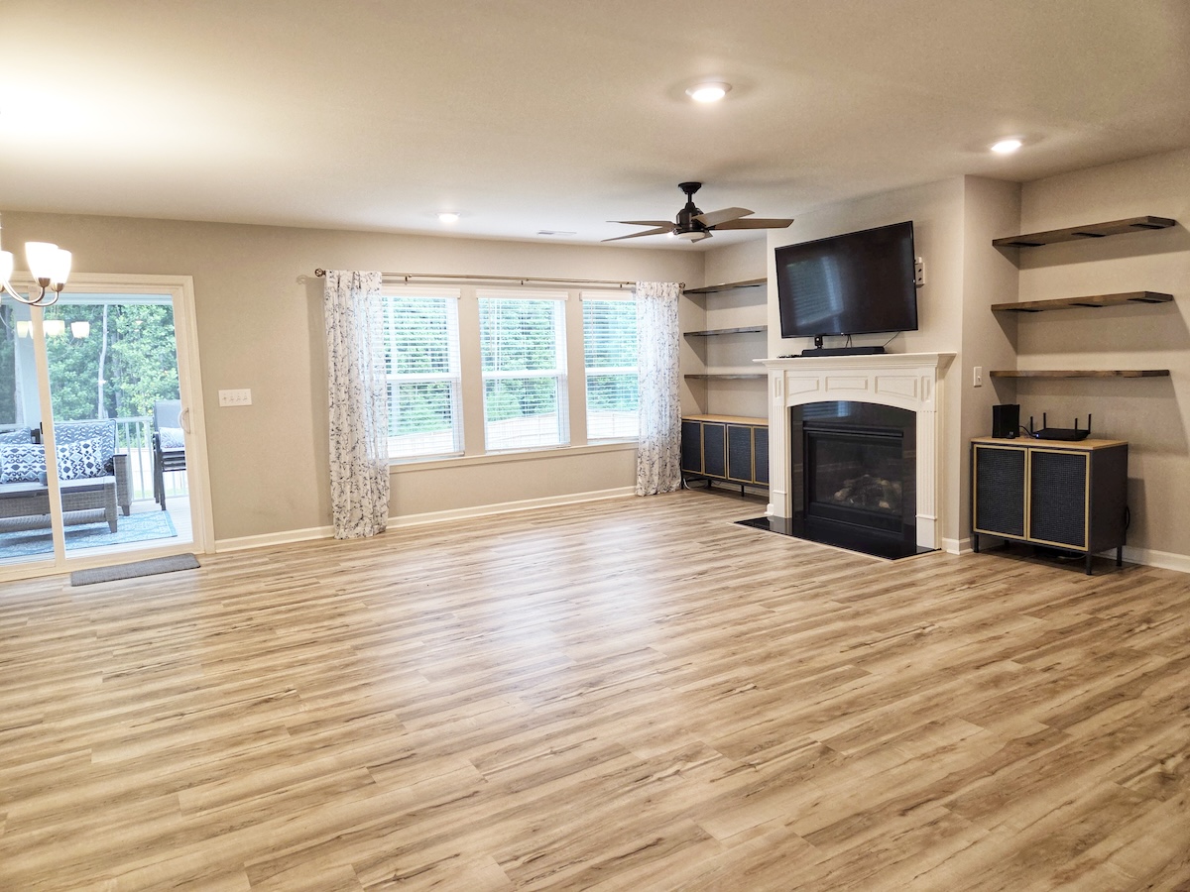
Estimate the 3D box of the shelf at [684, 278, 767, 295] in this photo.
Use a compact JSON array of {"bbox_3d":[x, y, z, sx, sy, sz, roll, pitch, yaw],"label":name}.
[{"bbox_3d":[1.447,-1.518,7.470,0.280,0.040,1.610,-5,7,-31],"label":"shelf"}]

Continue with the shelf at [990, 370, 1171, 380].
[{"bbox_3d":[3.003,-0.454,4.952,0.305,0.039,0.910,-5,7,-31],"label":"shelf"}]

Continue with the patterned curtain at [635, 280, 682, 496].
[{"bbox_3d":[0.621,-0.563,7.861,0.590,2.100,0.130,-5,7,-31],"label":"patterned curtain"}]

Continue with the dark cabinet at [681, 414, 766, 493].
[{"bbox_3d":[1.411,0.128,7.621,0.375,0.733,1.490,-5,7,-31],"label":"dark cabinet"}]

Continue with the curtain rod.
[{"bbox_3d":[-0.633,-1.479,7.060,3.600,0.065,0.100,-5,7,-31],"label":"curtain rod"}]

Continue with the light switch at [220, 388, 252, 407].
[{"bbox_3d":[-2.714,-0.362,5.971,0.212,0.117,0.008,-5,7,-31],"label":"light switch"}]

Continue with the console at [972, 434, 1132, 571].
[{"bbox_3d":[2.839,0.338,4.990,0.392,0.757,0.757,-5,7,-31],"label":"console"}]

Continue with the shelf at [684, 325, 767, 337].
[{"bbox_3d":[1.435,-1.094,7.514,0.285,0.038,1.540,-5,7,-31],"label":"shelf"}]

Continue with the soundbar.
[{"bbox_3d":[1.806,-0.685,5.774,0.090,0.054,0.700,-5,7,-31],"label":"soundbar"}]

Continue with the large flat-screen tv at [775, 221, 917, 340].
[{"bbox_3d":[1.792,-1.155,5.696,0.065,0.710,1.240,-12,10,-30],"label":"large flat-screen tv"}]

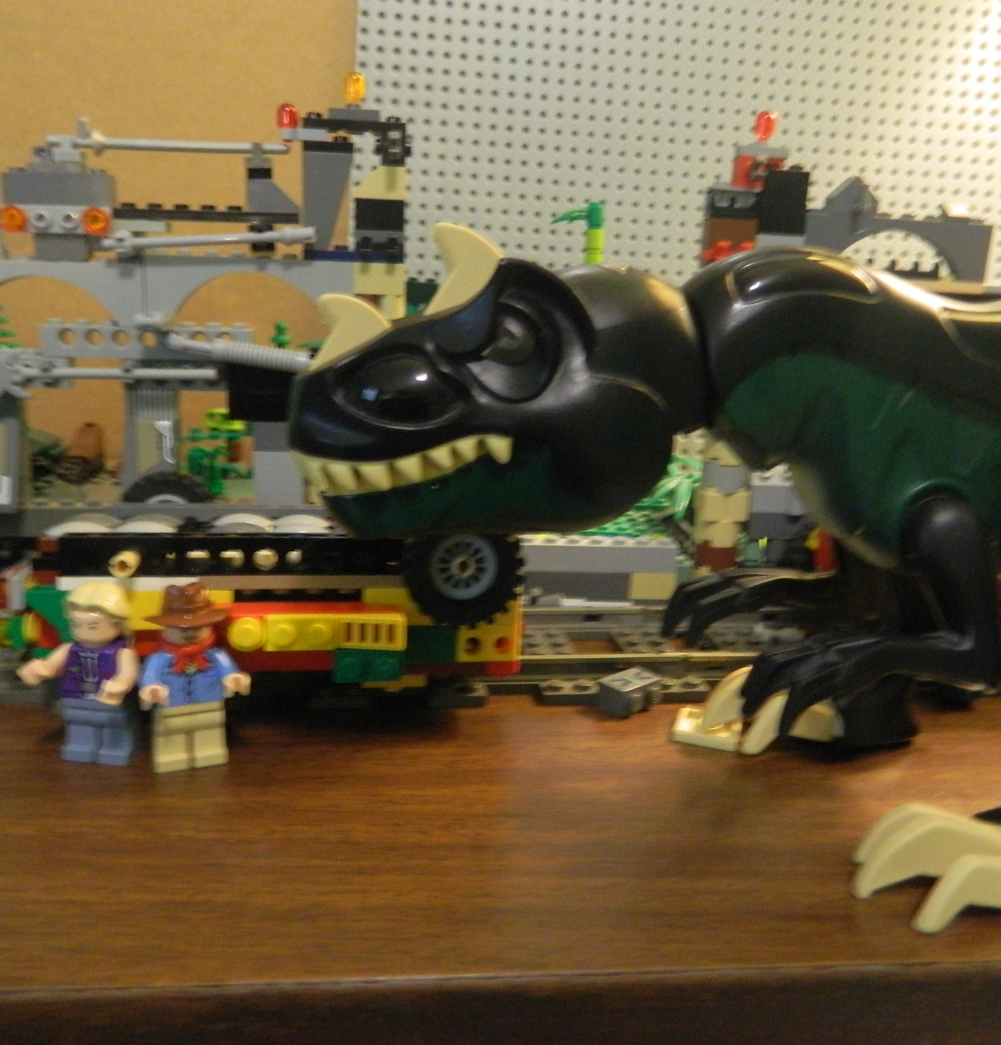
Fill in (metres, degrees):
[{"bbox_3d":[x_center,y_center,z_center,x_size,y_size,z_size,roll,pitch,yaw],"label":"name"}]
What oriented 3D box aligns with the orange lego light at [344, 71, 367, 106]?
[{"bbox_3d":[-0.045,-0.135,0.314,0.006,0.010,0.006,0,15,-9],"label":"orange lego light"}]

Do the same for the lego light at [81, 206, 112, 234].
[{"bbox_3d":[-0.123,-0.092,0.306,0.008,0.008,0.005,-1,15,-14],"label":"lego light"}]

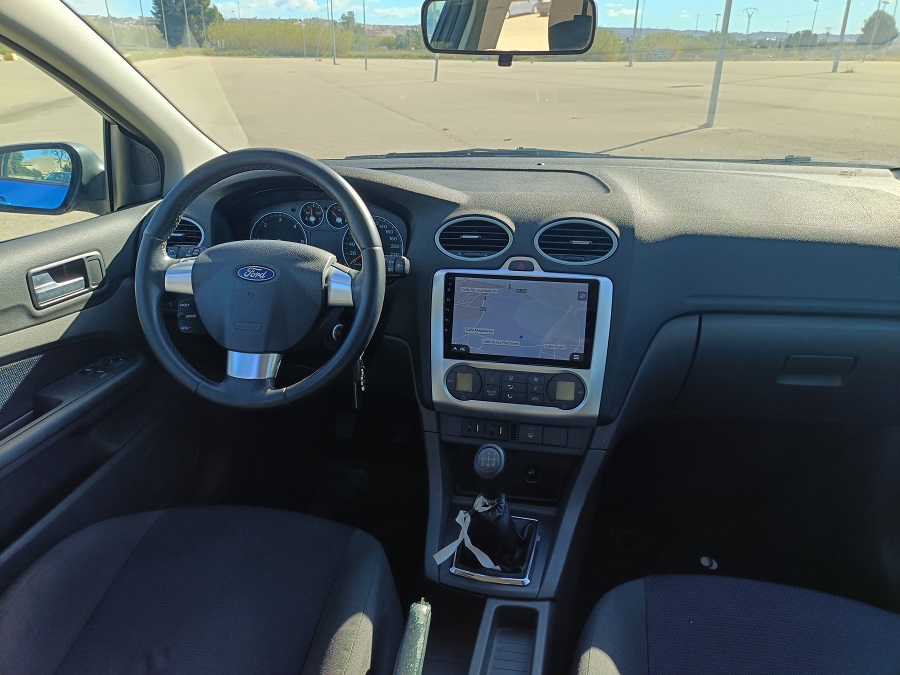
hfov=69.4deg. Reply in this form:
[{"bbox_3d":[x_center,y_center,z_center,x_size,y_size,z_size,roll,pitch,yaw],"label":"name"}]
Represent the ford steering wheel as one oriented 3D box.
[{"bbox_3d":[-0.274,-0.084,0.956,0.376,0.376,0.105,4,-2,8],"label":"ford steering wheel"}]

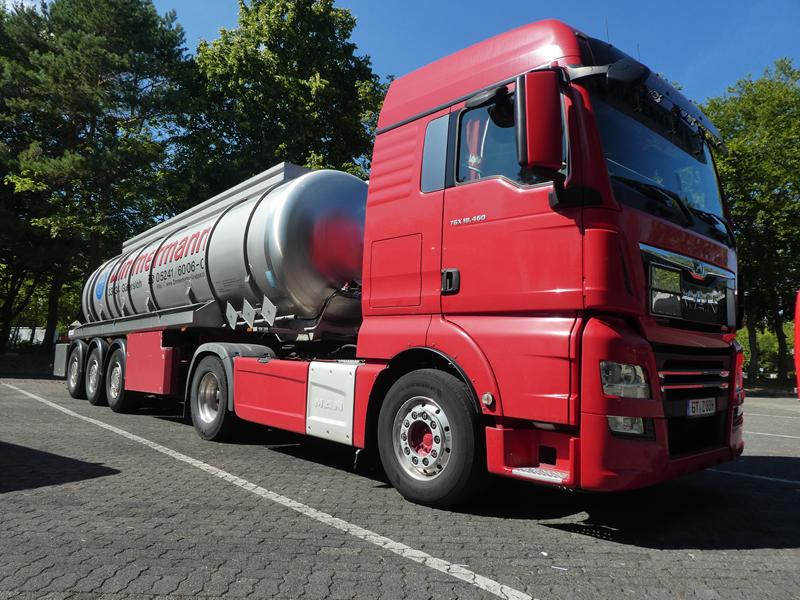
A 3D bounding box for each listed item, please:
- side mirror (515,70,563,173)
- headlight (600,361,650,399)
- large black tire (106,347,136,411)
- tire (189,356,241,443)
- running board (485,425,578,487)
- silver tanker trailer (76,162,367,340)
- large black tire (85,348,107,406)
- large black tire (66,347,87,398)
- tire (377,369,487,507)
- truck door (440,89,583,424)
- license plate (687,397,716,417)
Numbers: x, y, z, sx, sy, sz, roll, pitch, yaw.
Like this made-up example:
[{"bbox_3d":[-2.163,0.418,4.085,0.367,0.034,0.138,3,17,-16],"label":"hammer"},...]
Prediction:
[{"bbox_3d":[0.830,-1.050,3.300,0.260,0.610,0.170,8,-8,-43],"label":"side mirror"},{"bbox_3d":[1.340,0.481,3.288,0.430,0.200,0.170,7,-8,-38],"label":"headlight"},{"bbox_3d":[-4.484,1.322,9.113,0.360,1.020,1.020,8,-8,-43],"label":"large black tire"},{"bbox_3d":[-2.175,1.178,6.734,0.330,1.000,1.000,8,-8,-43],"label":"tire"},{"bbox_3d":[0.862,0.965,3.444,0.260,0.270,0.650,8,-8,-43],"label":"running board"},{"bbox_3d":[-3.335,-0.393,9.711,2.050,2.150,8.400,8,-11,-43],"label":"silver tanker trailer"},{"bbox_3d":[-5.385,1.385,10.061,0.360,1.020,1.020,8,-8,-43],"label":"large black tire"},{"bbox_3d":[-6.290,1.449,11.012,0.360,1.020,1.020,8,-8,-43],"label":"large black tire"},{"bbox_3d":[0.262,1.008,4.127,0.320,0.990,0.990,8,-8,-43],"label":"tire"},{"bbox_3d":[0.730,-0.358,3.683,0.130,2.220,1.090,8,-8,-43],"label":"truck door"},{"bbox_3d":[2.066,0.730,3.785,0.520,0.110,0.020,8,-8,-43],"label":"license plate"}]

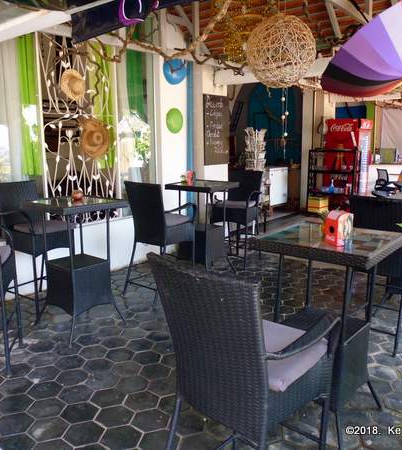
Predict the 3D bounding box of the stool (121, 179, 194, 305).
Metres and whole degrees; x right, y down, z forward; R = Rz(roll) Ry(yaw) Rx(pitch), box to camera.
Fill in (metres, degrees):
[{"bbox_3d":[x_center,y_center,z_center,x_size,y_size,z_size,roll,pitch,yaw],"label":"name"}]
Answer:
[{"bbox_3d":[-0.424,0.132,4.221,0.490,1.143,0.575,8,14,34],"label":"stool"}]

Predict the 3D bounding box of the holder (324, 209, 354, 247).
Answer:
[{"bbox_3d":[0.661,0.015,1.992,0.100,0.150,0.100,-5,13,-23],"label":"holder"}]

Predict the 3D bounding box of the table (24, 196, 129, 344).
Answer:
[{"bbox_3d":[-0.997,0.325,3.399,0.600,1.050,0.600,10,15,39],"label":"table"}]

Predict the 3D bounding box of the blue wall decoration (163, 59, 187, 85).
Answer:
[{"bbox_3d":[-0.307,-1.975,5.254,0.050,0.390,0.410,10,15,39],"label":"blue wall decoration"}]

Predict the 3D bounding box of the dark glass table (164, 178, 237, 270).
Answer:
[{"bbox_3d":[0.019,0.063,4.805,0.610,1.056,0.610,8,14,33],"label":"dark glass table"}]

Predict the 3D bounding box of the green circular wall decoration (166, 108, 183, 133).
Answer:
[{"bbox_3d":[-0.328,-1.342,5.365,0.050,0.320,0.310,10,15,39],"label":"green circular wall decoration"}]

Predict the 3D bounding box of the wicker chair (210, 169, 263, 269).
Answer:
[{"bbox_3d":[0.460,-0.087,5.260,0.540,1.140,0.560,8,13,31],"label":"wicker chair"}]

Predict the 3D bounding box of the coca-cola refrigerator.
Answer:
[{"bbox_3d":[2.926,-1.141,8.394,0.650,1.860,0.710,9,14,37],"label":"coca-cola refrigerator"}]

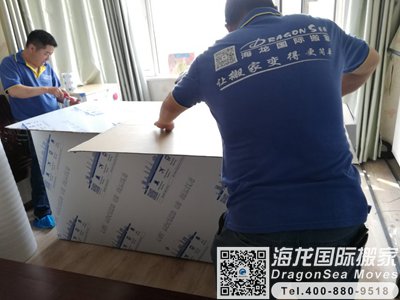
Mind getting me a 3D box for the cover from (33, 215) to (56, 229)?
[{"bbox_3d":[-1.346,0.623,2.634,0.270,0.105,0.110,0,18,19],"label":"cover"}]

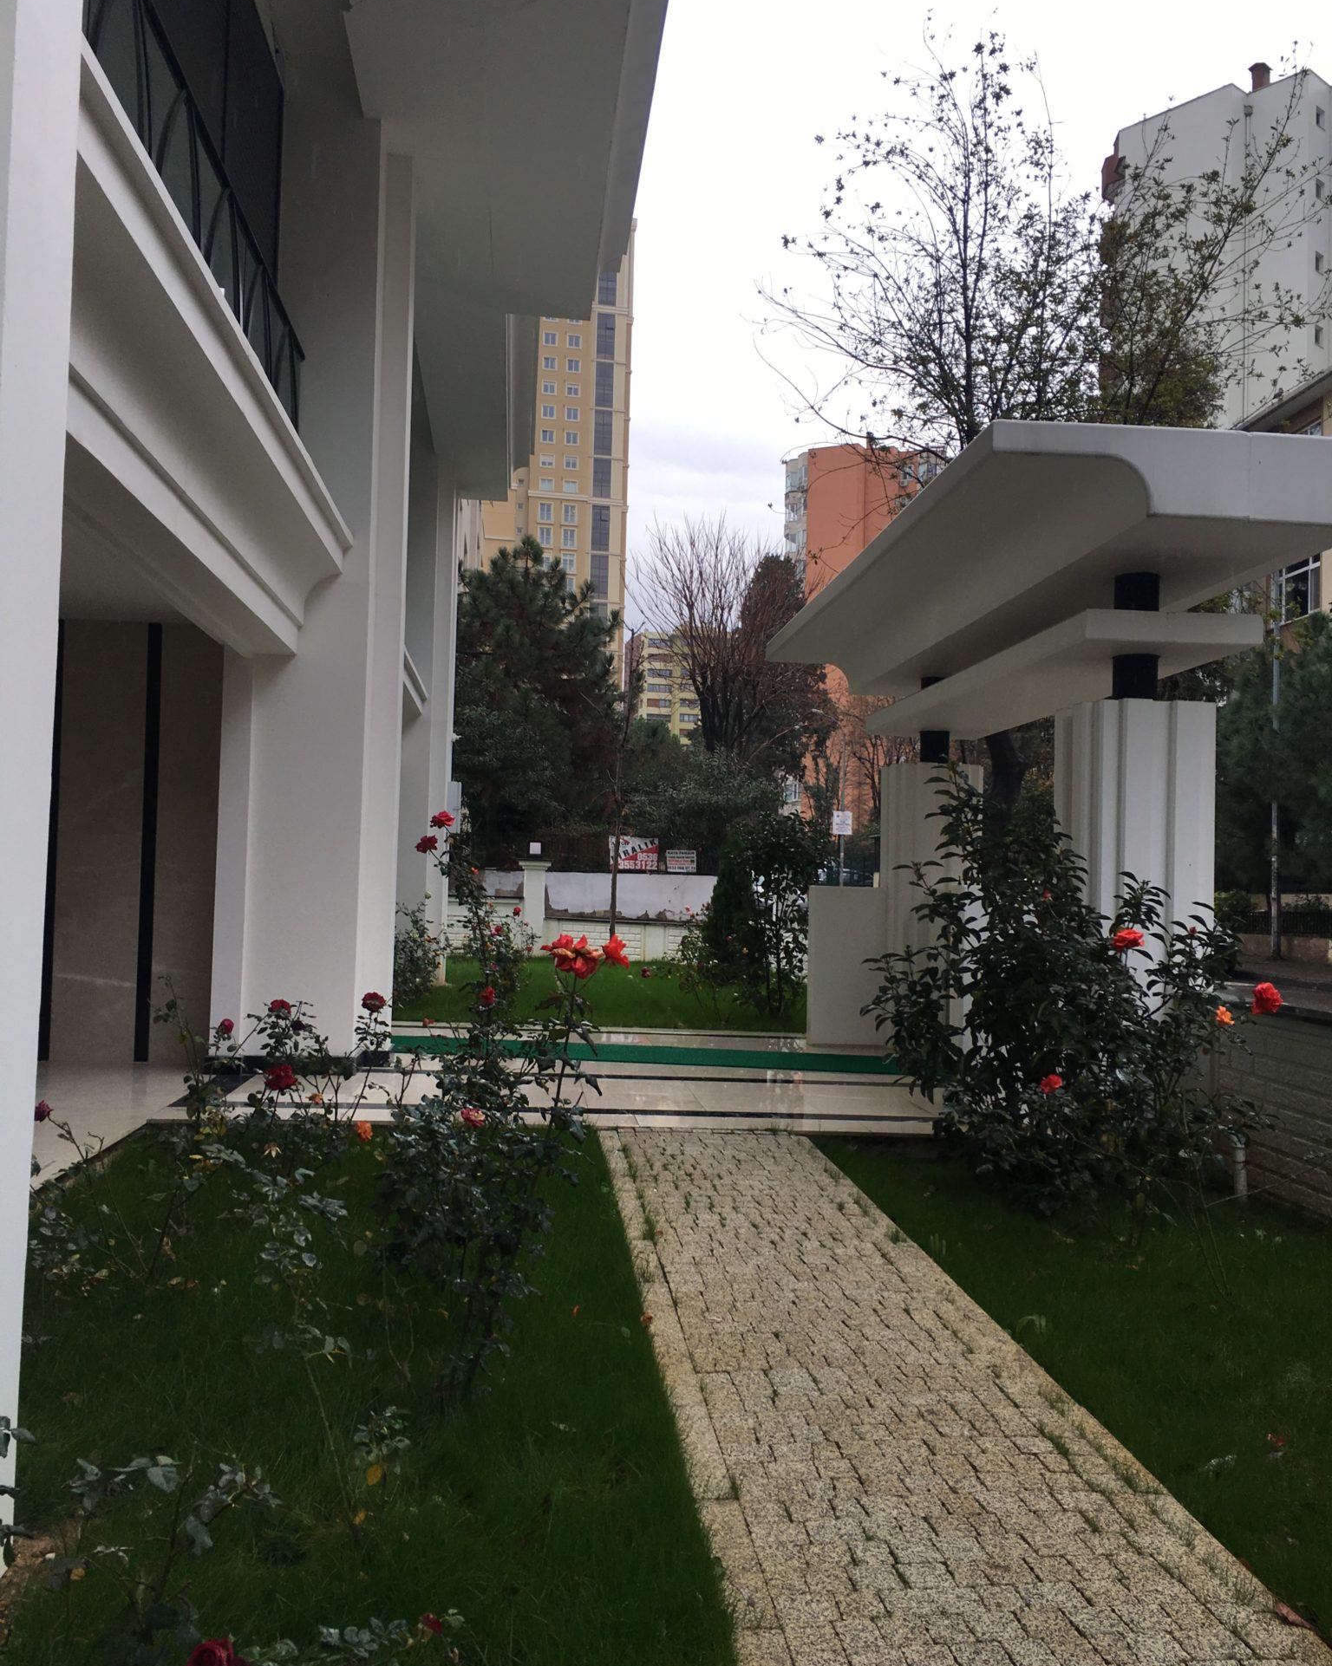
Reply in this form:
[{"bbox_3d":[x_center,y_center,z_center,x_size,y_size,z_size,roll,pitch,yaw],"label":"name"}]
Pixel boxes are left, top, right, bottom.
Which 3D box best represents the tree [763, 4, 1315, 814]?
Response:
[{"bbox_3d":[3.714,-2.870,15.000,5.400,10.000,5.100,2,-2,-5],"label":"tree"}]

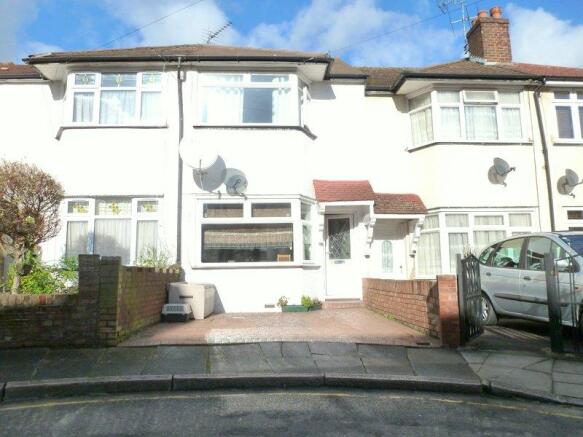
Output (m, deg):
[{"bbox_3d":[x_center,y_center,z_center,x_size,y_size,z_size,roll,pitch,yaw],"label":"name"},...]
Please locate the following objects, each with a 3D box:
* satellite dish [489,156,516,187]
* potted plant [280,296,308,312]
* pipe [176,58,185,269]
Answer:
[{"bbox_3d":[4.718,-1.102,8.994,0.470,0.480,0.450,2,-8,-19],"label":"satellite dish"},{"bbox_3d":[0.052,1.784,8.480,0.600,0.380,0.220,0,-7,-5],"label":"potted plant"},{"bbox_3d":[-2.419,-0.977,8.753,0.120,5.290,0.130,0,-8,-4],"label":"pipe"}]

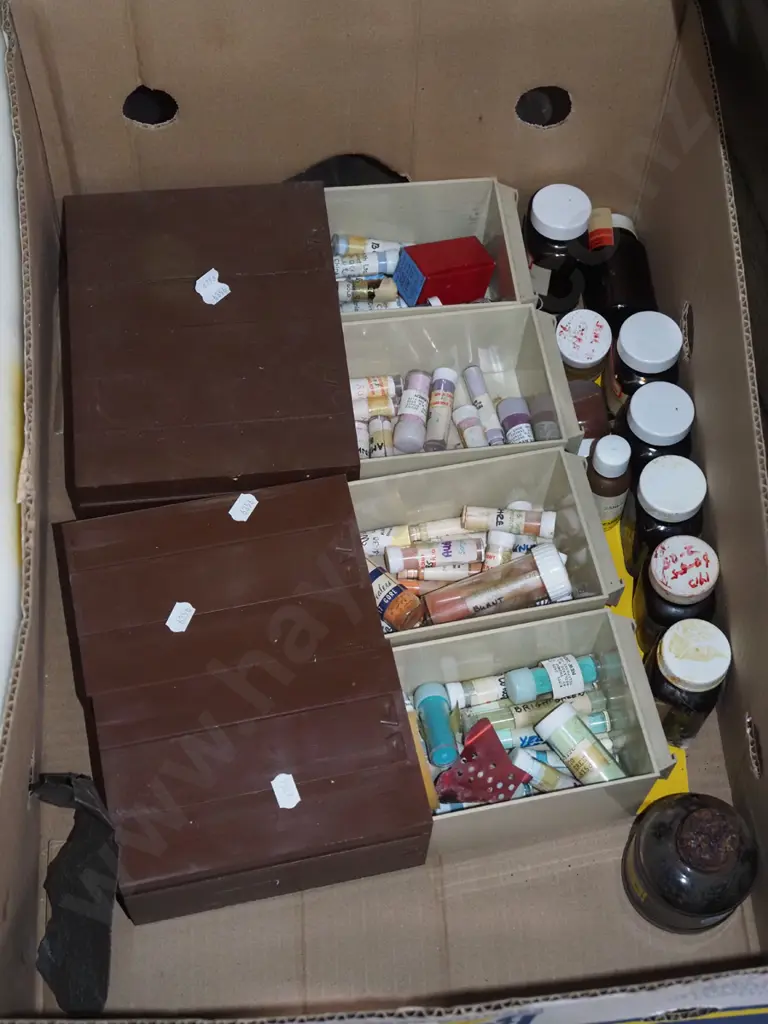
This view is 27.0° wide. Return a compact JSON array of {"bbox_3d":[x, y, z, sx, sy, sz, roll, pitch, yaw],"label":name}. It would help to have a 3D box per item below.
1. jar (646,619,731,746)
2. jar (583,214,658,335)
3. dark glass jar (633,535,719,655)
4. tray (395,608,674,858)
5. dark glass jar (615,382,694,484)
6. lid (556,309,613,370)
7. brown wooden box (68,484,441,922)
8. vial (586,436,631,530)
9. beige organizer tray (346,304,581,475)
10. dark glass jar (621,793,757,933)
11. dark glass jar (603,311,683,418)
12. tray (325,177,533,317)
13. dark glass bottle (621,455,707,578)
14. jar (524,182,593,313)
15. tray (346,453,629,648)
[{"bbox_3d":[0.165,0.096,0.889,0.041,0.086,0.041,1,62,-2],"label":"jar"},{"bbox_3d":[0.158,-0.164,1.102,0.049,0.049,0.089,-3,61,-3],"label":"jar"},{"bbox_3d":[0.167,0.051,0.912,0.041,0.088,0.041,-1,62,2],"label":"dark glass jar"},{"bbox_3d":[0.067,0.124,0.881,0.163,0.067,0.099,-10,62,-7],"label":"tray"},{"bbox_3d":[0.160,-0.040,0.947,0.042,0.079,0.042,0,62,1],"label":"dark glass jar"},{"bbox_3d":[0.119,-0.102,0.948,0.033,0.009,0.033,-2,74,6],"label":"lid"},{"bbox_3d":[-0.086,0.105,0.931,0.175,0.071,0.224,-10,61,-7],"label":"brown wooden box"},{"bbox_3d":[0.136,-0.017,0.954,0.026,0.078,0.026,-1,62,2],"label":"vial"},{"bbox_3d":[0.032,-0.064,1.029,0.169,0.071,0.104,-6,61,-5],"label":"beige organizer tray"},{"bbox_3d":[0.167,0.184,0.857,0.070,0.058,0.070,1,62,-2],"label":"dark glass jar"},{"bbox_3d":[0.161,-0.083,0.985,0.041,0.088,0.041,-1,62,2],"label":"dark glass jar"},{"bbox_3d":[0.009,-0.150,1.027,0.163,0.067,0.100,-4,62,-4],"label":"tray"},{"bbox_3d":[0.162,0.003,0.924,0.042,0.079,0.042,0,62,1],"label":"dark glass bottle"},{"bbox_3d":[0.117,-0.178,1.086,0.048,0.088,0.048,1,61,-1],"label":"jar"},{"bbox_3d":[0.048,0.035,0.974,0.169,0.071,0.104,-9,61,-7],"label":"tray"}]

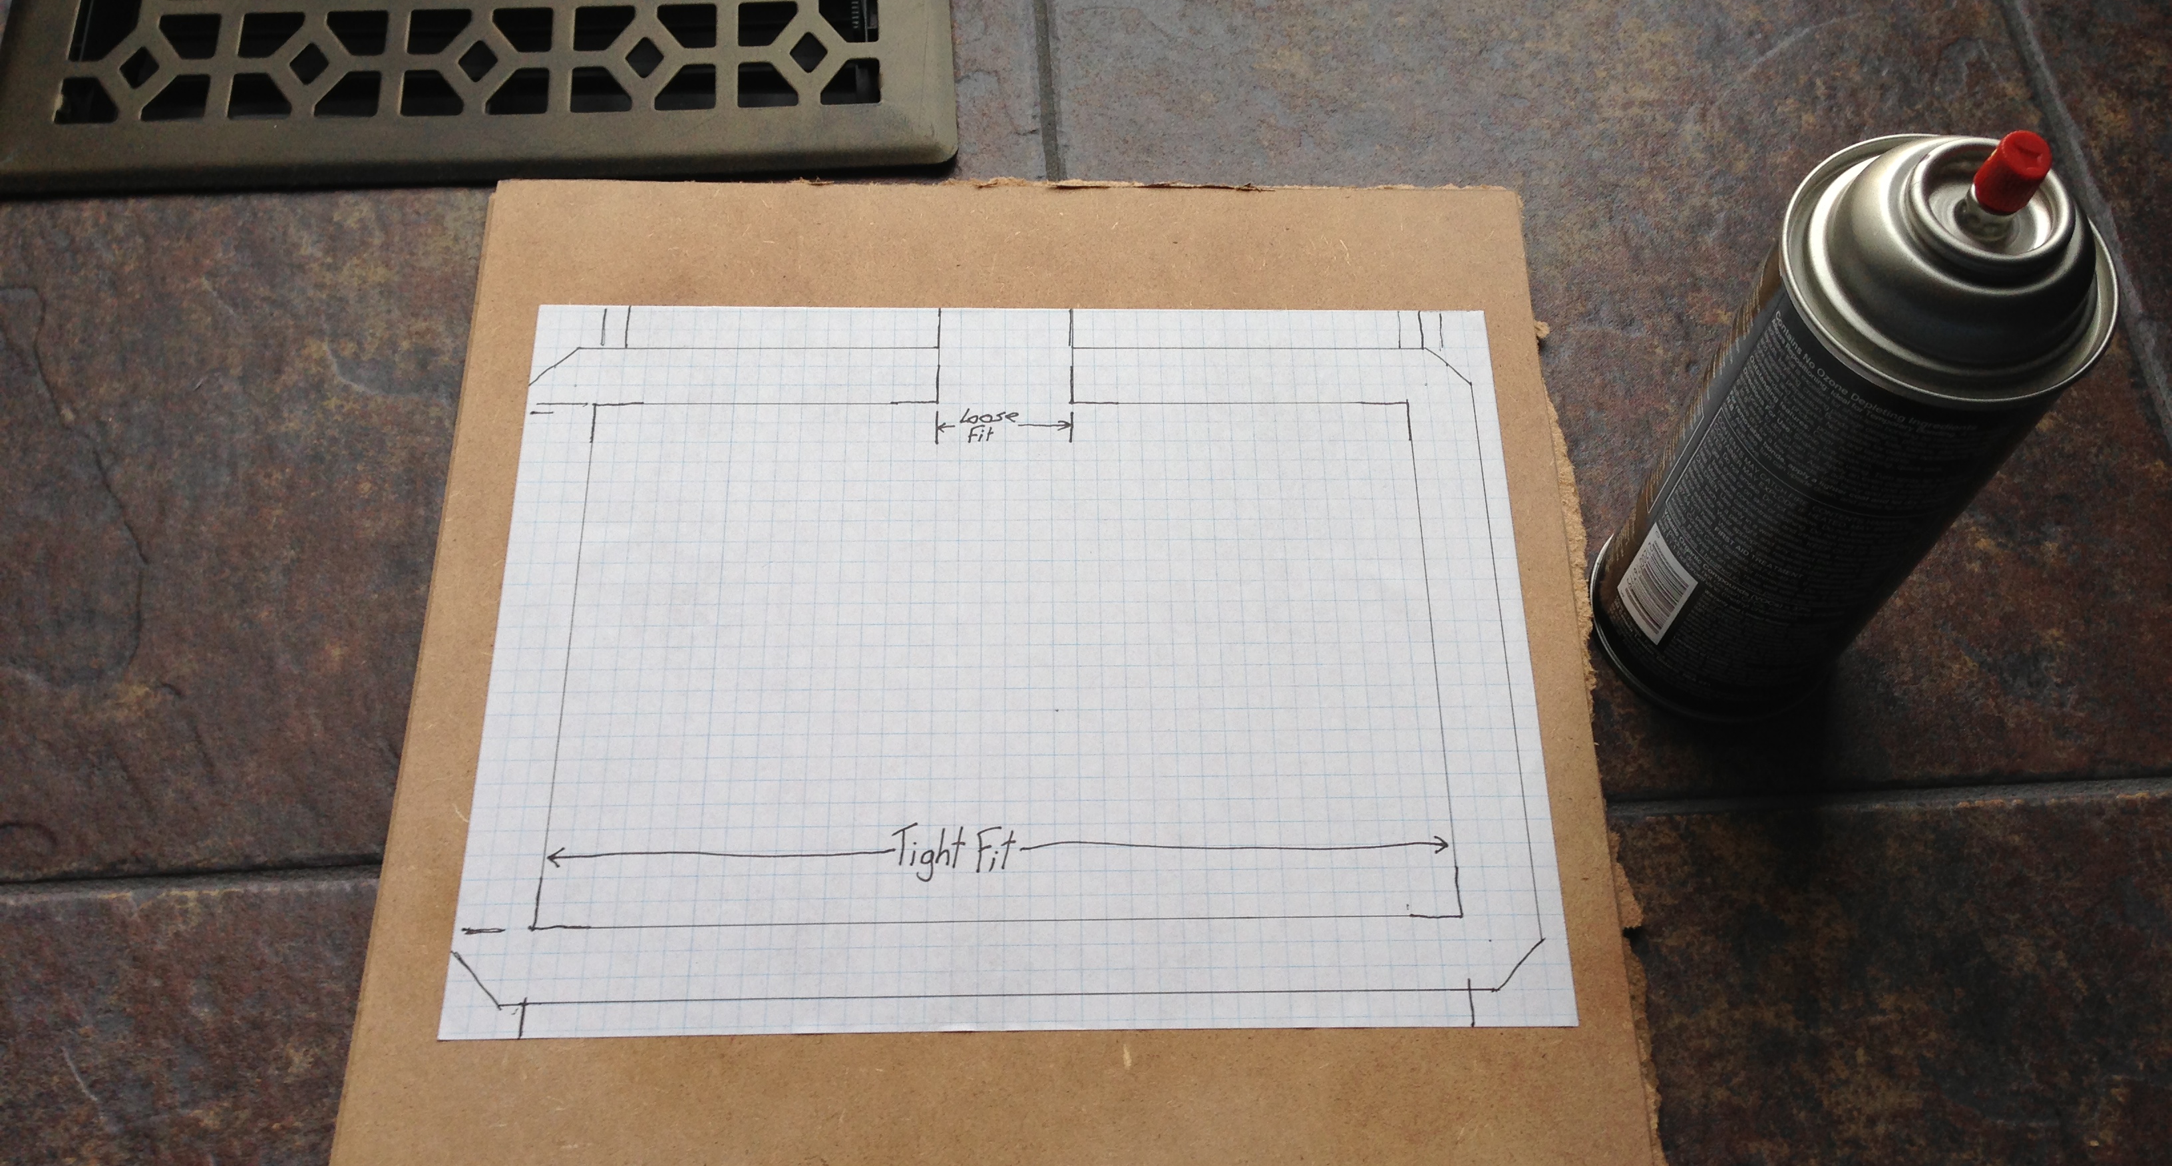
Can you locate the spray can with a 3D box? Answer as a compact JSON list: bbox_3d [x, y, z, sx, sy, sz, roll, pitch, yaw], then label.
[{"bbox_3d":[0.178,-0.037,0.489,0.069,0.199,0.069,1,62,-2],"label":"spray can"}]

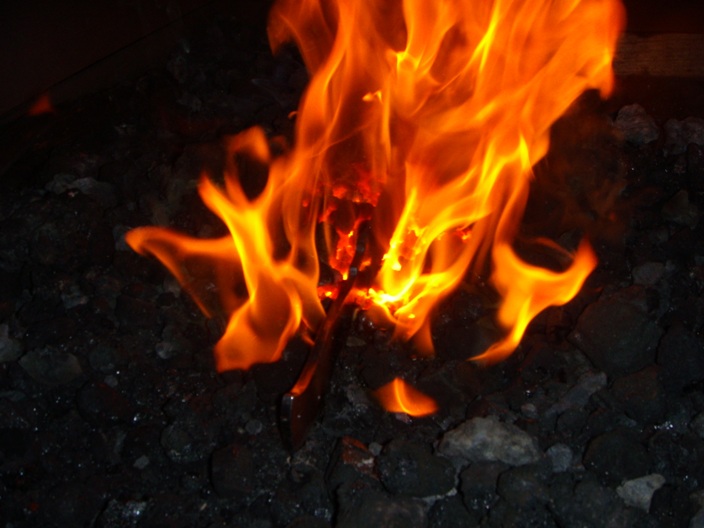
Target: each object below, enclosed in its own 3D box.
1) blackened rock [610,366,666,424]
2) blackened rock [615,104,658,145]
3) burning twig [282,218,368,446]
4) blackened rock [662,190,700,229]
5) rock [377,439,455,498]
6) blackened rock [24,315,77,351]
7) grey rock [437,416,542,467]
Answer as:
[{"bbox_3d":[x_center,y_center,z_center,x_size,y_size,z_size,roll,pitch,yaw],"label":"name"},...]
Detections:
[{"bbox_3d":[0.281,0.129,0.757,0.055,0.044,0.055,0,35,0],"label":"blackened rock"},{"bbox_3d":[0.444,-0.216,1.207,0.069,0.055,0.069,0,35,0],"label":"blackened rock"},{"bbox_3d":[-0.019,0.052,0.824,0.045,0.050,0.322,7,39,10],"label":"burning twig"},{"bbox_3d":[0.446,-0.074,1.047,0.051,0.041,0.051,0,35,0],"label":"blackened rock"},{"bbox_3d":[0.056,0.181,0.683,0.069,0.047,0.057,0,35,0],"label":"rock"},{"bbox_3d":[-0.325,0.074,0.836,0.058,0.035,0.045,0,35,0],"label":"blackened rock"},{"bbox_3d":[0.126,0.163,0.709,0.097,0.049,0.068,0,35,0],"label":"grey rock"}]

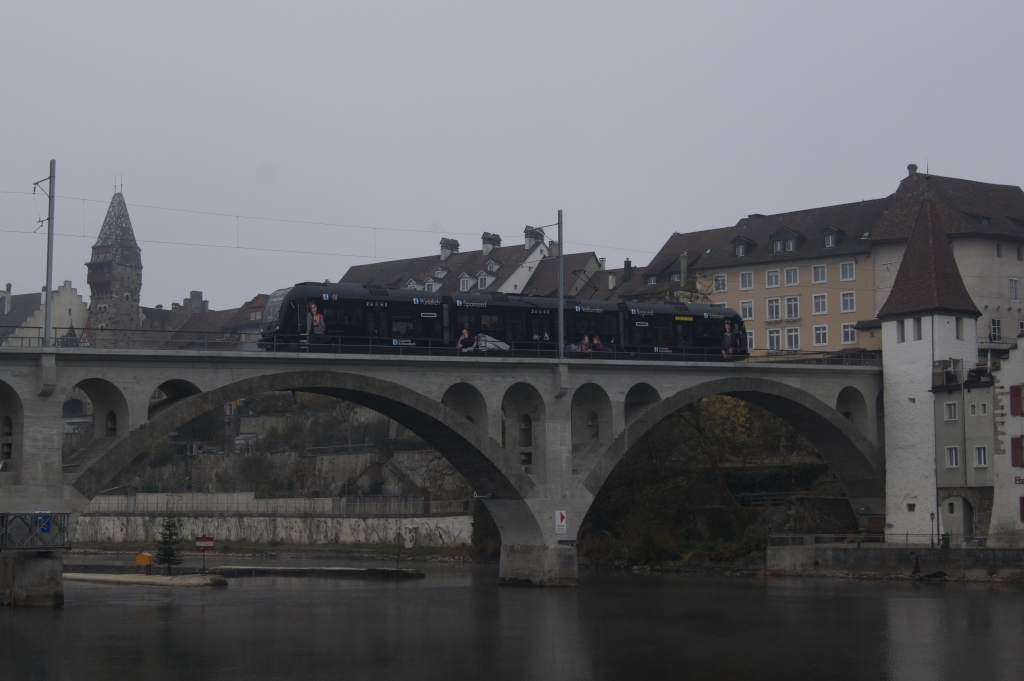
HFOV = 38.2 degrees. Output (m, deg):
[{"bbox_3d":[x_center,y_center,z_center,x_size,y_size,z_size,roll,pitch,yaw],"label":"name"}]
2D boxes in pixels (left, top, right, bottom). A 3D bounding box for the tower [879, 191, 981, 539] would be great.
[{"bbox_3d":[29.917,1.830,105.780,5.000,25.196,5.000,3,-6,-33],"label":"tower"}]

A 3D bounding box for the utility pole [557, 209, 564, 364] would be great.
[{"bbox_3d":[3.012,-3.446,90.356,0.350,9.245,0.350,4,-7,-37],"label":"utility pole"}]

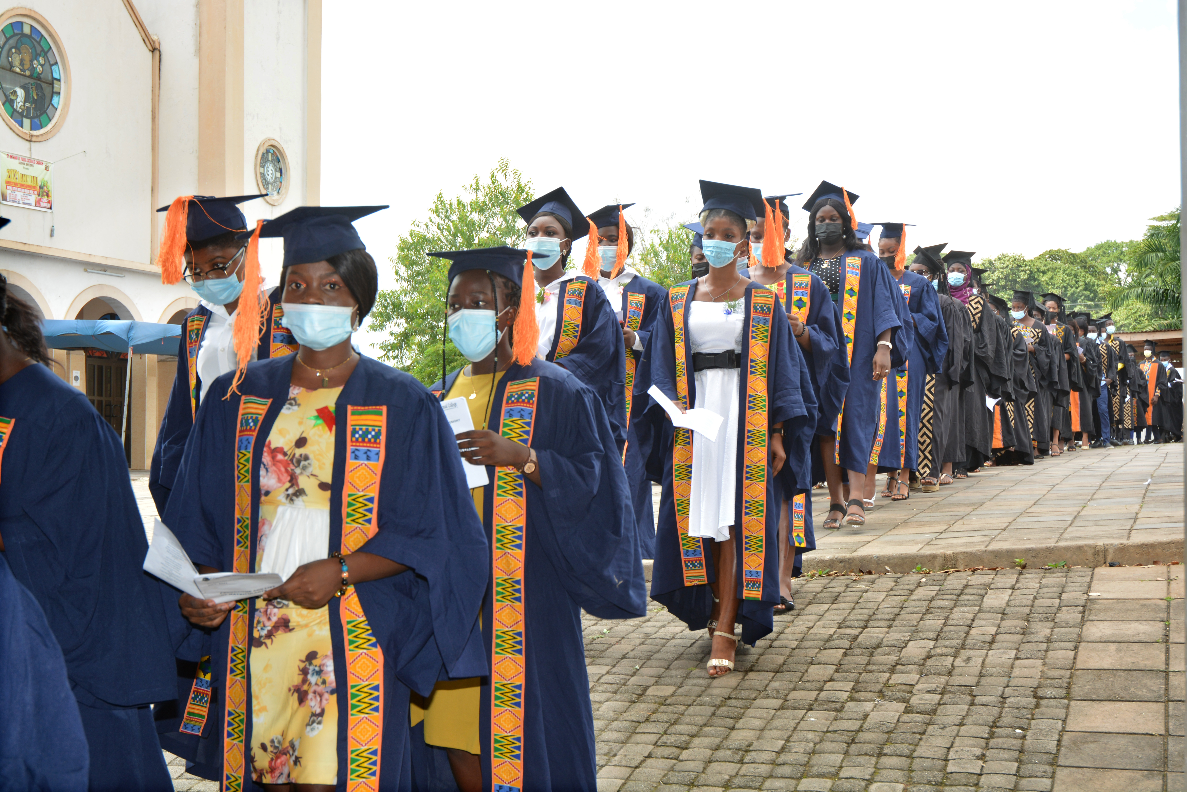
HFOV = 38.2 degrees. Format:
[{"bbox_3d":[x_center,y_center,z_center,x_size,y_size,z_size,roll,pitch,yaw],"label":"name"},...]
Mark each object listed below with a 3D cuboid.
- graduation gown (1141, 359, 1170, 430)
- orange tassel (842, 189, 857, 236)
[{"bbox_3d":[9.703,-0.024,29.600,0.580,1.230,0.420,-1,-1,33],"label":"graduation gown"},{"bbox_3d":[1.274,-0.923,8.550,0.038,0.235,0.033,-15,-3,16],"label":"orange tassel"}]

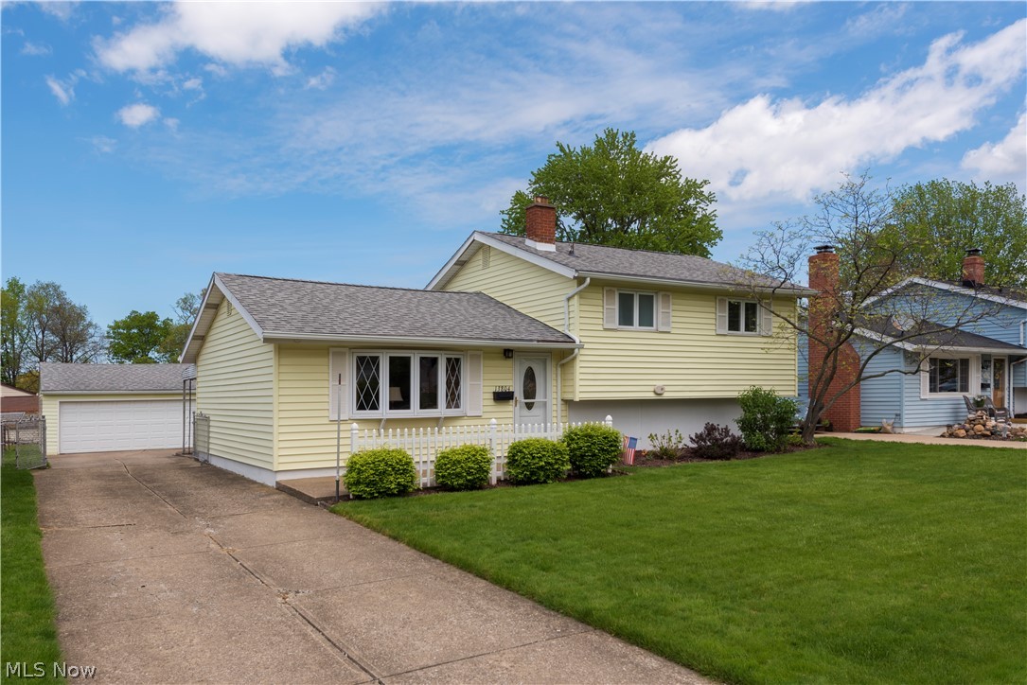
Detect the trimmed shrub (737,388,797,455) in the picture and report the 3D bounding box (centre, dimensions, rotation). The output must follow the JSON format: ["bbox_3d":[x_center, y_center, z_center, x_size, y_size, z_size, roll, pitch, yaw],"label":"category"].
[{"bbox_3d":[6.347,1.920,17.200,1.550,1.600,1.450,2,-4,-33],"label":"trimmed shrub"}]

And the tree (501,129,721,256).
[{"bbox_3d":[4.983,-3.300,35.000,11.400,15.200,11.000,2,-4,-33],"label":"tree"}]

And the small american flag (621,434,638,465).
[{"bbox_3d":[2.508,2.334,14.750,0.350,0.640,0.120,2,-4,-33],"label":"small american flag"}]

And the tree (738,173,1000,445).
[{"bbox_3d":[9.562,-0.903,18.400,7.000,7.300,6.300,2,-4,-33],"label":"tree"}]

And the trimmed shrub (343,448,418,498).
[{"bbox_3d":[-2.129,2.100,11.000,1.140,0.820,1.100,0,-3,0],"label":"trimmed shrub"}]

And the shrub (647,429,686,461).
[{"bbox_3d":[3.537,2.320,15.700,0.900,0.720,0.850,0,-3,0],"label":"shrub"}]

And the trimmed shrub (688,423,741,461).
[{"bbox_3d":[4.762,2.310,16.100,1.240,0.840,1.120,2,-4,-33],"label":"trimmed shrub"}]

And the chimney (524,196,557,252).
[{"bbox_3d":[0.683,-2.946,17.050,0.600,1.380,0.550,2,-4,-33],"label":"chimney"}]

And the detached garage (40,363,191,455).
[{"bbox_3d":[-17.500,2.830,31.500,6.800,3.850,6.800,2,-4,-33],"label":"detached garage"}]

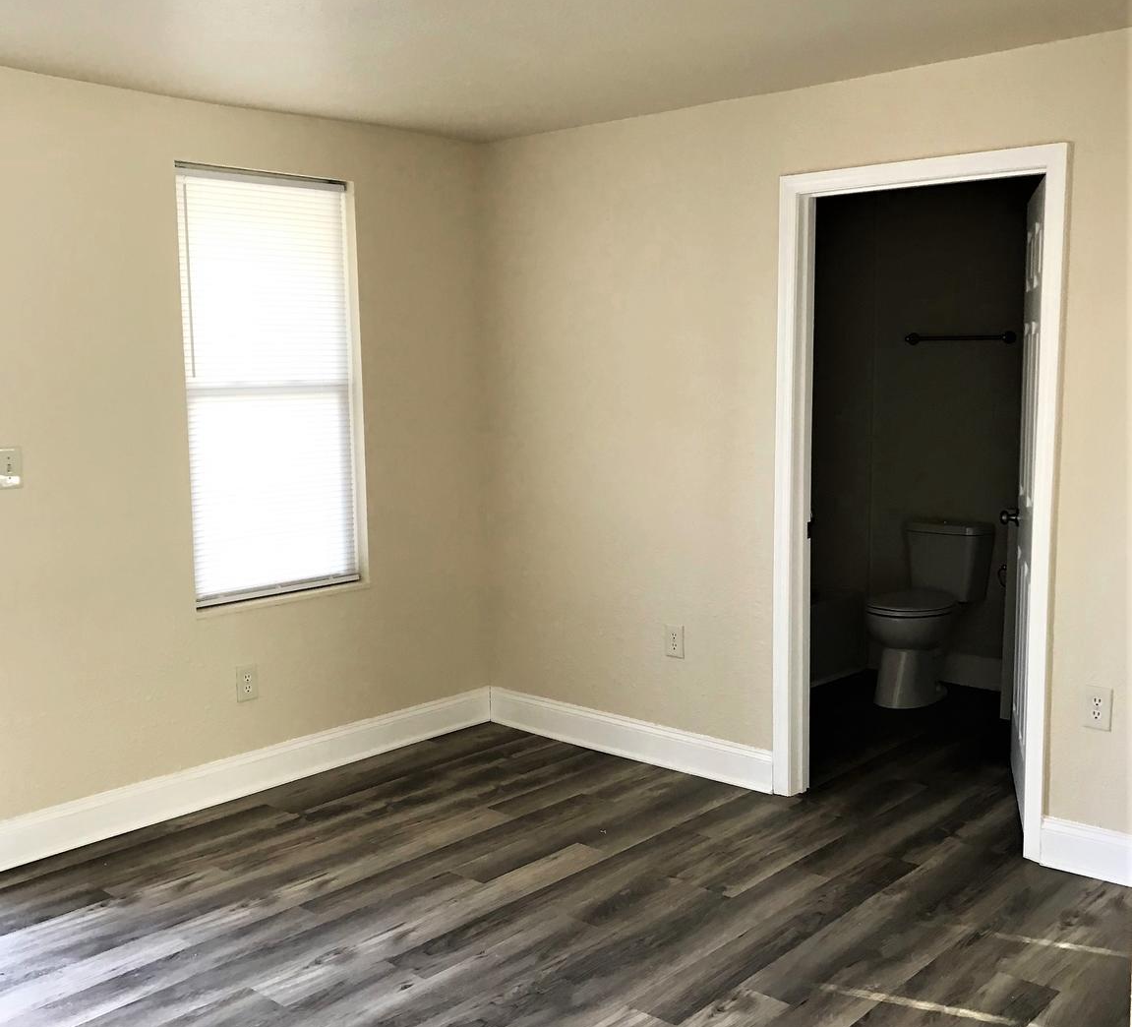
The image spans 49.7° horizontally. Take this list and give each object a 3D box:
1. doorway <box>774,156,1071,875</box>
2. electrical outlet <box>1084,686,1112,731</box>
[{"bbox_3d":[1.101,-0.030,3.871,0.921,2.090,0.140,6,10,40],"label":"doorway"},{"bbox_3d":[1.529,0.557,3.501,0.076,0.121,0.010,6,10,40],"label":"electrical outlet"}]

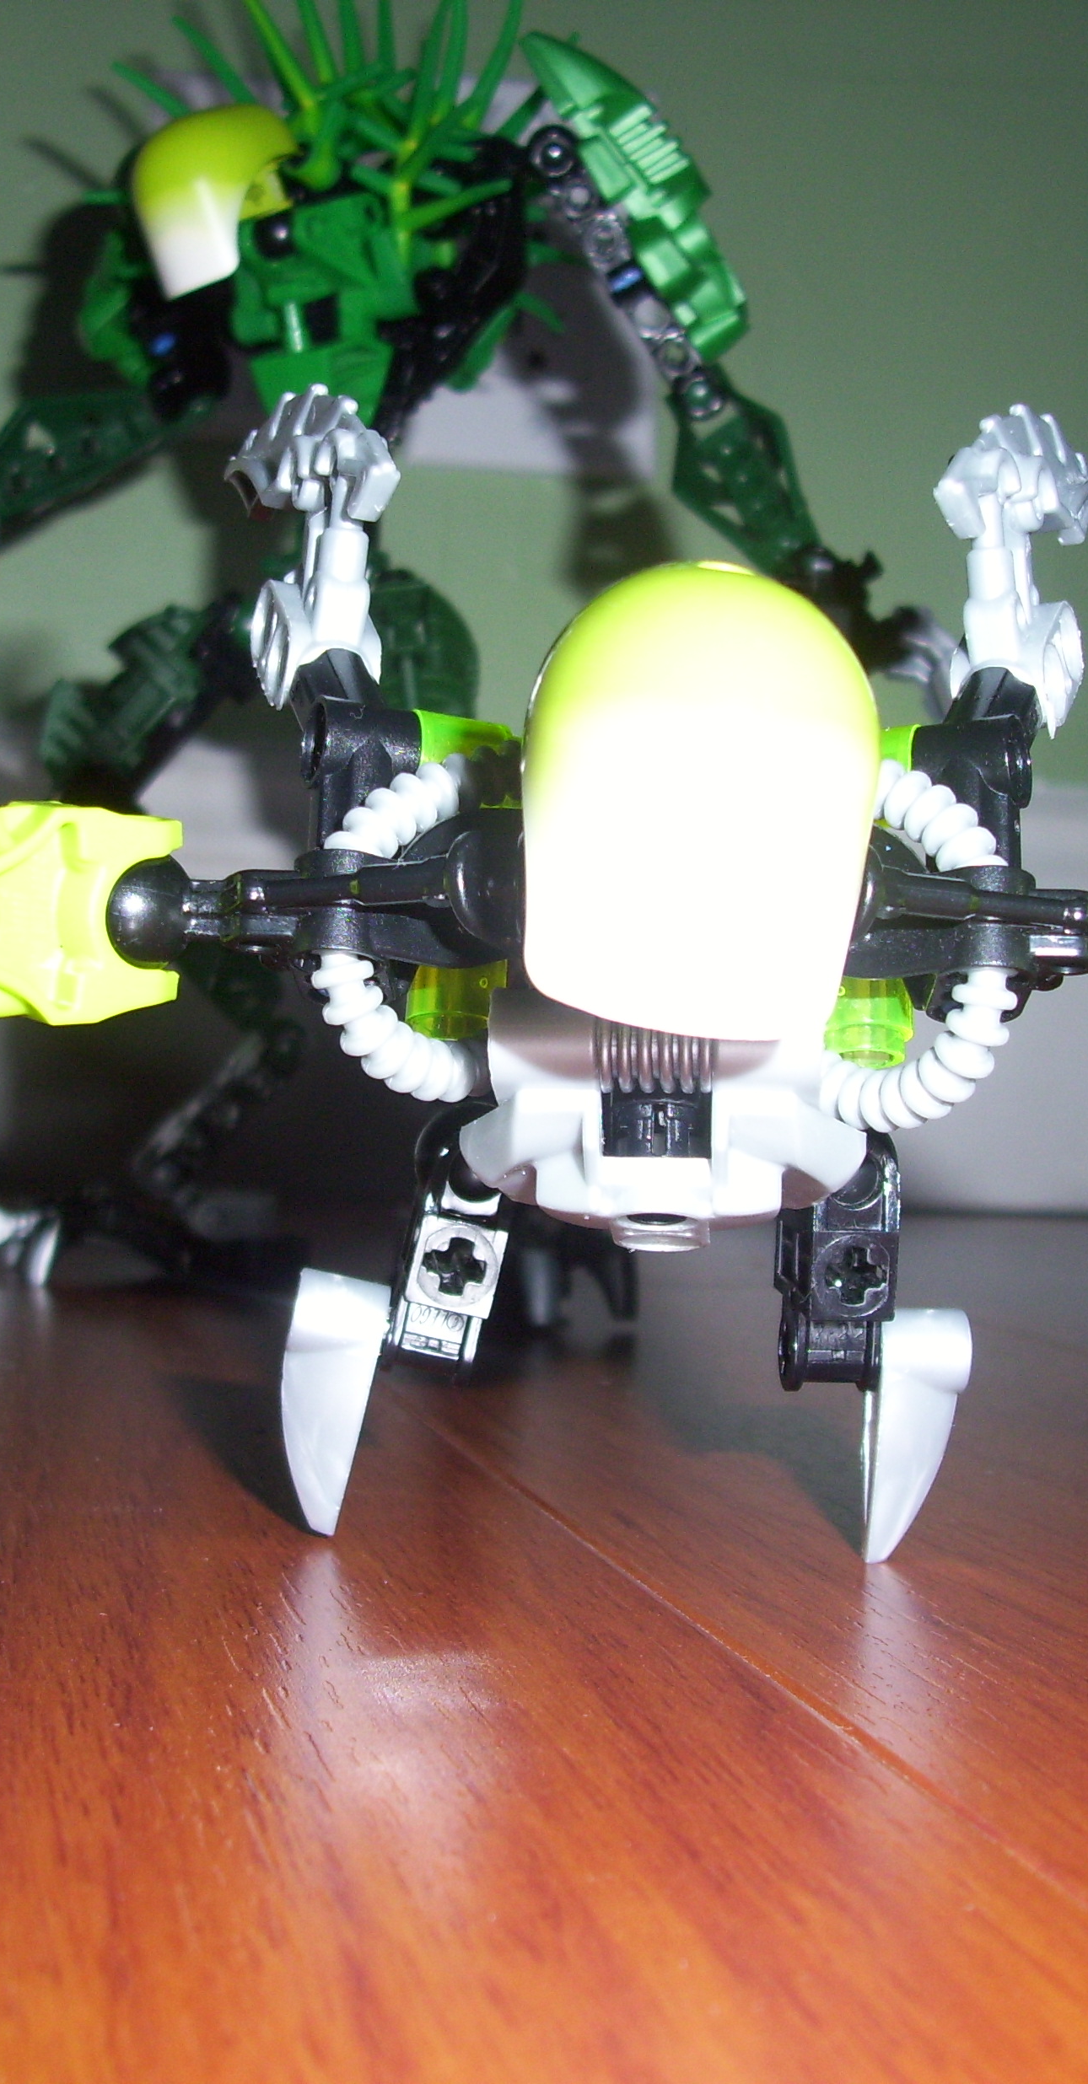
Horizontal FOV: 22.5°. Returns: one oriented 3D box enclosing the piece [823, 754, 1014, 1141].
[{"bbox_3d":[0.033,-0.009,0.243,0.021,0.033,0.009,2,0,30],"label":"piece"}]

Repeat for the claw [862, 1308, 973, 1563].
[{"bbox_3d":[0.034,0.036,0.246,0.008,0.023,0.008,-1,10,-11],"label":"claw"}]

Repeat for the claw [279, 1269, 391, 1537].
[{"bbox_3d":[-0.020,0.033,0.249,0.008,0.023,0.008,13,-5,1],"label":"claw"}]

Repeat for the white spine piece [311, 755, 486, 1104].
[{"bbox_3d":[-0.013,-0.010,0.245,0.019,0.032,0.009,2,0,-30],"label":"white spine piece"}]

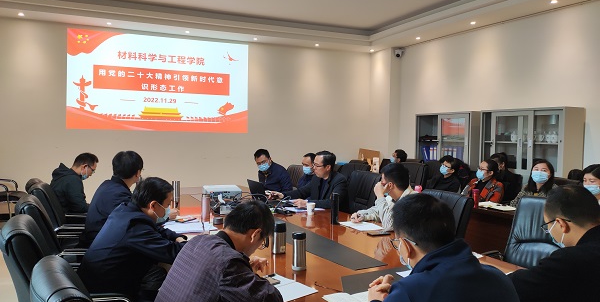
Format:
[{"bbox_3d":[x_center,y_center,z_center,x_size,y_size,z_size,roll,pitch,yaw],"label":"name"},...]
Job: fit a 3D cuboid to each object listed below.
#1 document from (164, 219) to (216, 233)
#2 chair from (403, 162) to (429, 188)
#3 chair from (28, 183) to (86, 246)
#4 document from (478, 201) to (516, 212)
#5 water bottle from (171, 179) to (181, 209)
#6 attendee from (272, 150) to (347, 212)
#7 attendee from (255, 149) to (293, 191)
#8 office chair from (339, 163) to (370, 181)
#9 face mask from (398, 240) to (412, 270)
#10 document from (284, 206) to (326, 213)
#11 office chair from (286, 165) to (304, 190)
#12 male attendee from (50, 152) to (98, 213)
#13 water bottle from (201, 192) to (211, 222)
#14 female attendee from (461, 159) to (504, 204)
[{"bbox_3d":[-0.790,0.551,3.120,0.310,0.012,0.300,-1,3,-28],"label":"document"},{"bbox_3d":[1.386,0.699,5.856,0.660,1.050,0.620,-1,3,-26],"label":"chair"},{"bbox_3d":[-1.955,0.762,3.750,0.680,1.050,0.620,-1,3,-28],"label":"chair"},{"bbox_3d":[1.800,0.509,3.950,0.260,0.020,0.330,-1,3,-28],"label":"document"},{"bbox_3d":[-1.213,0.397,4.229,0.073,0.210,0.073,-1,3,-26],"label":"water bottle"},{"bbox_3d":[0.090,0.636,4.100,0.700,1.270,0.540,-1,3,-25],"label":"attendee"},{"bbox_3d":[-0.370,0.605,4.930,0.640,1.260,0.500,-2,3,-35],"label":"attendee"},{"bbox_3d":[0.539,0.699,5.360,0.680,1.050,0.620,-2,3,-38],"label":"office chair"},{"bbox_3d":[0.383,0.373,1.500,0.140,0.110,0.080,-1,-22,-26],"label":"face mask"},{"bbox_3d":[0.046,0.529,3.939,0.297,0.008,0.210,-1,3,-26],"label":"document"},{"bbox_3d":[-0.158,0.704,5.328,0.660,1.050,0.620,-1,3,-37],"label":"office chair"},{"bbox_3d":[-1.976,0.641,4.120,0.760,1.250,0.520,-1,3,-28],"label":"male attendee"},{"bbox_3d":[-0.726,0.439,3.330,0.066,0.216,0.066,-1,3,-28],"label":"water bottle"},{"bbox_3d":[1.891,0.689,4.543,0.750,1.200,0.500,-1,3,-26],"label":"female attendee"}]

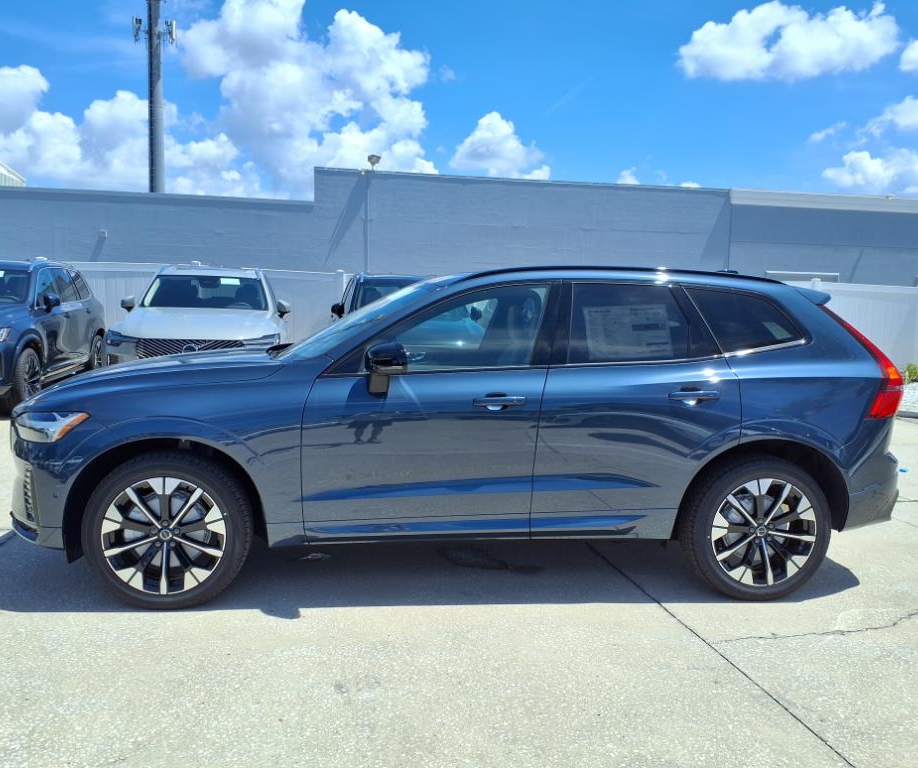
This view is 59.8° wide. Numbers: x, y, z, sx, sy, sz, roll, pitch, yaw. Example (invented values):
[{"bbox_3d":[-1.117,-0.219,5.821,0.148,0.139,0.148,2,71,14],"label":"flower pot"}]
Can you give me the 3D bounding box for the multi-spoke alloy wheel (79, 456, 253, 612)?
[{"bbox_3d":[-1.354,0.678,3.758,0.738,0.738,0.255,1,4,-6],"label":"multi-spoke alloy wheel"}]

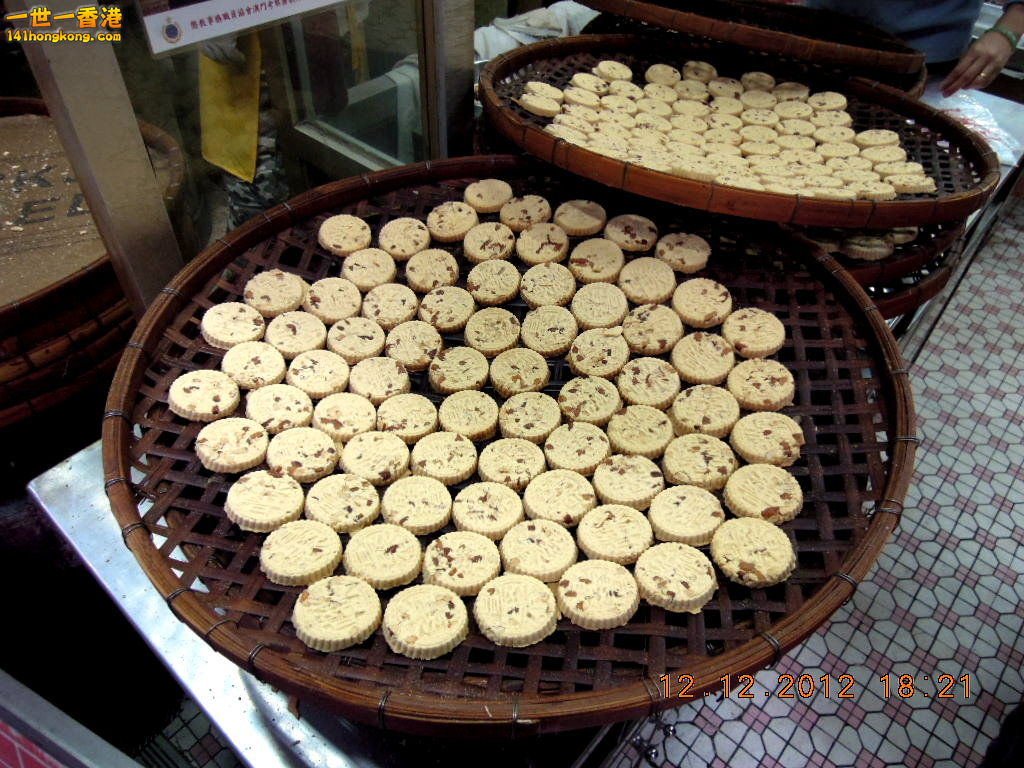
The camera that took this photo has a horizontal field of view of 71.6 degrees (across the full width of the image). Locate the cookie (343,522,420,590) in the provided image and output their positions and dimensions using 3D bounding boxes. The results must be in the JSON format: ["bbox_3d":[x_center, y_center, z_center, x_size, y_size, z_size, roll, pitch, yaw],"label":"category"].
[{"bbox_3d":[-0.087,0.116,0.480,0.052,0.009,0.052,7,32,0],"label":"cookie"}]

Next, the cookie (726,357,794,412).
[{"bbox_3d":[0.205,0.000,0.585,0.052,0.009,0.052,-10,45,11],"label":"cookie"}]

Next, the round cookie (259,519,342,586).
[{"bbox_3d":[-0.147,0.117,0.497,0.056,0.011,0.056,6,33,-4],"label":"round cookie"}]

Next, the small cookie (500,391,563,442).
[{"bbox_3d":[0.016,0.028,0.598,0.052,0.009,0.052,-3,44,0],"label":"small cookie"}]

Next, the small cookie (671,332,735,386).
[{"bbox_3d":[0.174,-0.024,0.650,0.056,0.012,0.056,-4,49,0],"label":"small cookie"}]

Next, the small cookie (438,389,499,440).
[{"bbox_3d":[-0.036,0.025,0.600,0.052,0.009,0.052,2,44,0],"label":"small cookie"}]

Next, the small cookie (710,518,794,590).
[{"bbox_3d":[0.167,0.116,0.489,0.056,0.011,0.056,-8,32,5],"label":"small cookie"}]

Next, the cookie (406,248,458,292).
[{"bbox_3d":[-0.087,-0.124,0.778,0.056,0.011,0.056,3,52,-3],"label":"cookie"}]

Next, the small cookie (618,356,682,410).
[{"bbox_3d":[0.124,-0.001,0.640,0.056,0.012,0.056,-4,46,0],"label":"small cookie"}]

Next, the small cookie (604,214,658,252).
[{"bbox_3d":[0.131,-0.166,0.783,0.056,0.012,0.056,-3,49,0],"label":"small cookie"}]

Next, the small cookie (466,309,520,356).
[{"bbox_3d":[-0.020,-0.053,0.725,0.056,0.011,0.056,1,48,0],"label":"small cookie"}]

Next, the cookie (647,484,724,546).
[{"bbox_3d":[0.141,0.108,0.576,0.059,0.011,0.059,-11,36,0],"label":"cookie"}]

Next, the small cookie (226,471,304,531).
[{"bbox_3d":[-0.203,0.097,0.584,0.059,0.011,0.059,13,37,0],"label":"small cookie"}]

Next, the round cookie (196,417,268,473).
[{"bbox_3d":[-0.245,0.054,0.623,0.059,0.011,0.059,9,40,-8],"label":"round cookie"}]

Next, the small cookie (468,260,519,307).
[{"bbox_3d":[-0.019,-0.109,0.752,0.056,0.012,0.056,-3,52,0],"label":"small cookie"}]

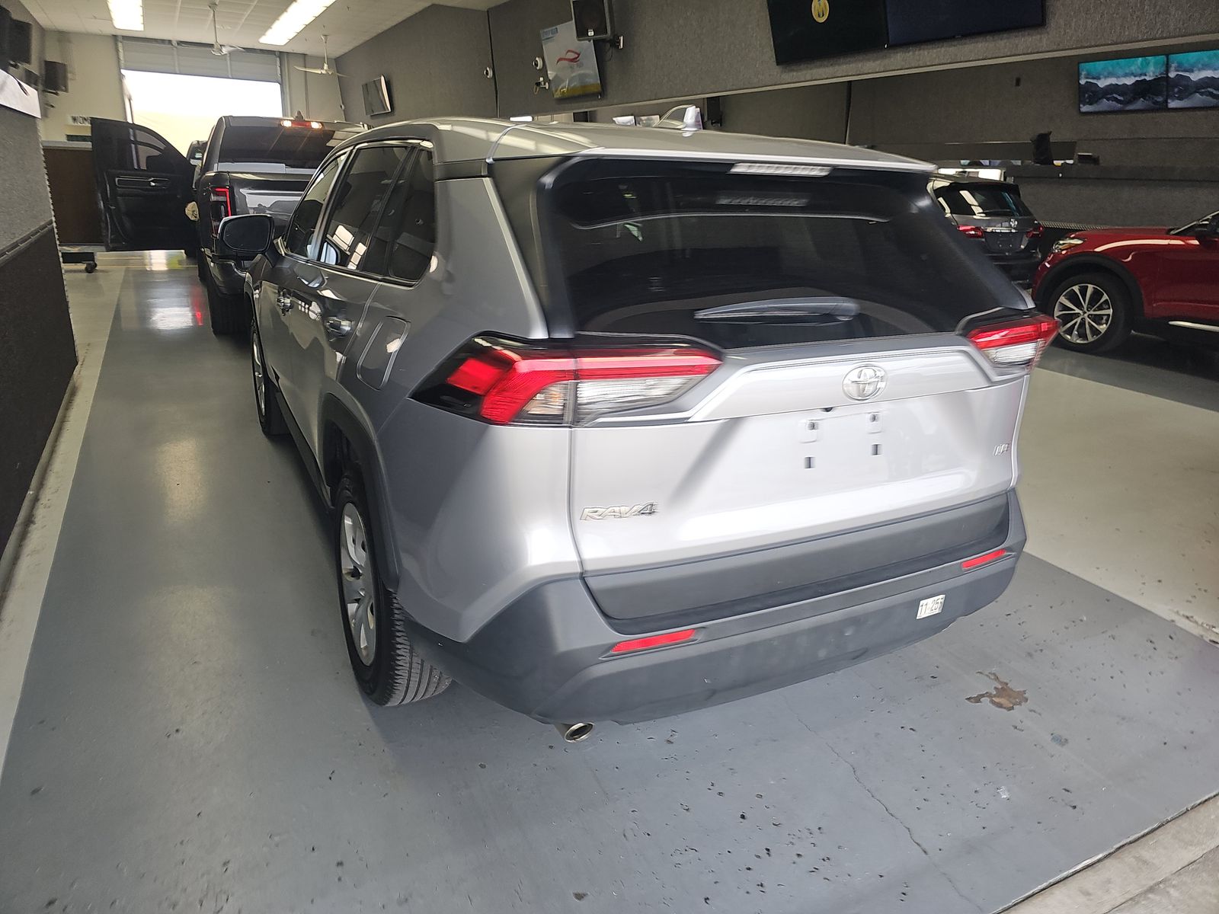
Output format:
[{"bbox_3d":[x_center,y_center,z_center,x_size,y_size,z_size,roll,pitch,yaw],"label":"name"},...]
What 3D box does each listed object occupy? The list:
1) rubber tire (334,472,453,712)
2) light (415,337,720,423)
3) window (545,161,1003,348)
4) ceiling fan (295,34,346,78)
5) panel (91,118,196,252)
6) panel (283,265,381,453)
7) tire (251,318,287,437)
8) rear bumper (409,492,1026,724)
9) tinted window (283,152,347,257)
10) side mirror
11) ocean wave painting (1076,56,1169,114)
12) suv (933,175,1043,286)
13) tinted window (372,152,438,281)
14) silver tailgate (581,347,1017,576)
[{"bbox_3d":[-0.624,0.345,2.377,0.230,0.715,0.715,-7,21,-27],"label":"rubber tire"},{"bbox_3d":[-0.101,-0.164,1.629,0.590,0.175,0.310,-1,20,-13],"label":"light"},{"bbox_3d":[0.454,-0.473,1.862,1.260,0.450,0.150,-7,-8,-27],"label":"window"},{"bbox_3d":[-4.727,-6.695,13.495,1.200,0.600,1.200,-7,22,-27],"label":"ceiling fan"},{"bbox_3d":[-5.152,-3.027,9.048,0.190,1.360,1.080,13,22,28],"label":"panel"},{"bbox_3d":[-0.912,-0.216,2.681,0.130,0.780,1.220,-7,22,-27],"label":"panel"},{"bbox_3d":[-1.871,-0.484,4.612,0.230,0.715,0.715,-7,21,-27],"label":"tire"},{"bbox_3d":[0.415,0.288,2.120,1.780,0.400,0.530,-7,22,-27],"label":"rear bumper"},{"bbox_3d":[-1.124,-0.968,3.079,0.060,0.400,0.770,20,8,-33],"label":"tinted window"},{"bbox_3d":[-1.605,-0.979,3.598,0.240,0.200,0.170,-7,22,-27],"label":"side mirror"},{"bbox_3d":[7.130,-5.170,11.280,0.050,0.700,1.230,-31,30,-16],"label":"ocean wave painting"},{"bbox_3d":[3.900,-3.347,12.249,1.940,1.720,4.800,-7,22,-27],"label":"suv"},{"bbox_3d":[-0.455,-0.573,1.902,0.060,0.340,0.440,20,8,-33],"label":"tinted window"},{"bbox_3d":[0.500,-0.054,1.821,1.270,0.470,0.180,-7,21,-27],"label":"silver tailgate"}]

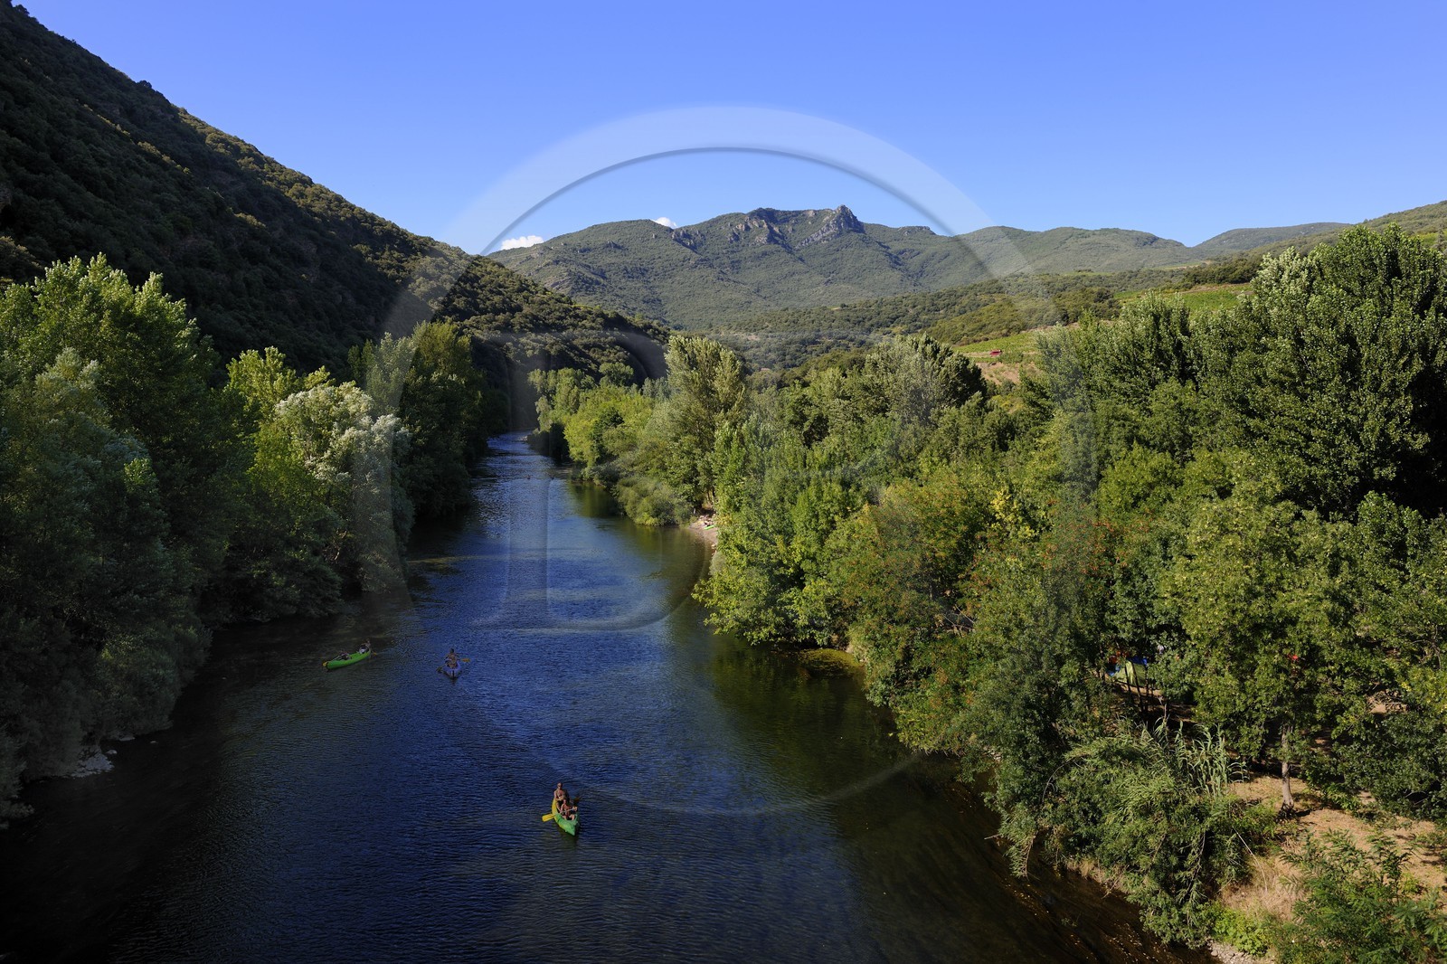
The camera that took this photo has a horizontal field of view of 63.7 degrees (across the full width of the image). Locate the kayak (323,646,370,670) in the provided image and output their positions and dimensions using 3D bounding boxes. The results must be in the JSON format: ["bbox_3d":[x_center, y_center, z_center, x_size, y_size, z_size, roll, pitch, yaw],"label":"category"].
[{"bbox_3d":[-24.700,11.700,77.010,0.880,0.500,4.150,2,4,23],"label":"kayak"}]

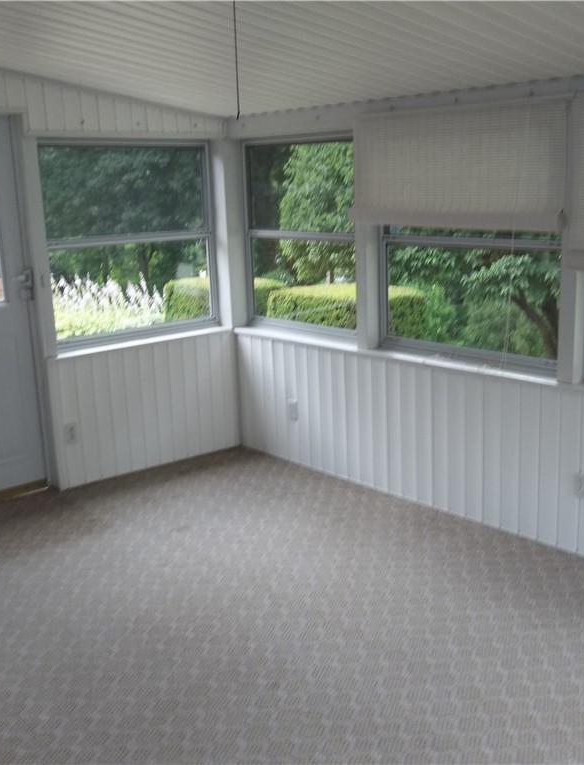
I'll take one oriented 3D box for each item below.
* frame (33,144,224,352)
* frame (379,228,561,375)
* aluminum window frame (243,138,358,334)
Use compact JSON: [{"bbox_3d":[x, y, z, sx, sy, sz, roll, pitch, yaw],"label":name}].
[{"bbox_3d":[-0.983,-0.890,5.007,1.190,1.205,0.090,-12,16,-38],"label":"frame"},{"bbox_3d":[0.886,-0.723,4.069,0.090,1.210,1.150,-13,17,-40],"label":"frame"},{"bbox_3d":[0.065,-0.906,4.974,0.090,1.210,1.080,-13,17,-40],"label":"aluminum window frame"}]

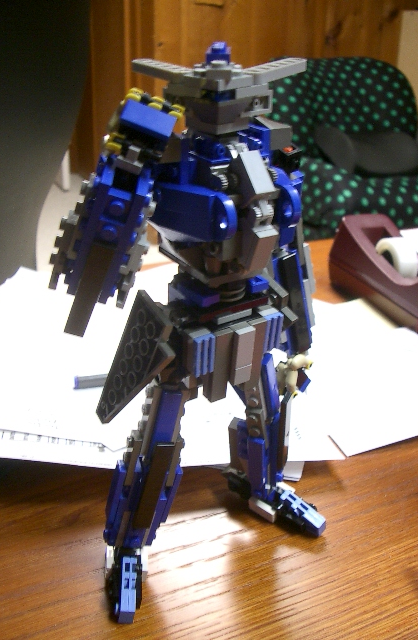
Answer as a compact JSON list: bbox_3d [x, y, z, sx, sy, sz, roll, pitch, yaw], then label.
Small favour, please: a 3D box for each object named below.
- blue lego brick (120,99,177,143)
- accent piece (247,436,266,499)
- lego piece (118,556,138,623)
[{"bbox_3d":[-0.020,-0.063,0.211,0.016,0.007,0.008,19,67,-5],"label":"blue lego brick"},{"bbox_3d":[0.023,0.071,0.312,0.008,0.032,0.003,5,23,21],"label":"accent piece"},{"bbox_3d":[-0.034,0.114,0.273,0.006,0.008,0.025,7,34,-9],"label":"lego piece"}]

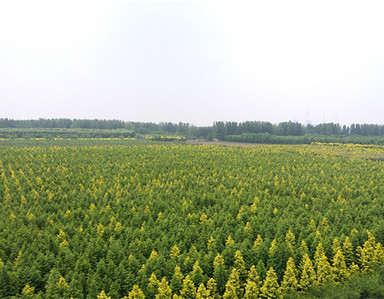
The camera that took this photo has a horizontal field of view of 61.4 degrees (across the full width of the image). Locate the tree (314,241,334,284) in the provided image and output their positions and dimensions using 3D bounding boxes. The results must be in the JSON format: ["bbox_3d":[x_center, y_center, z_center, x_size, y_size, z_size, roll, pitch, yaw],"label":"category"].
[{"bbox_3d":[15.007,13.633,37.984,2.300,5.400,2.300,1,4,0],"label":"tree"}]

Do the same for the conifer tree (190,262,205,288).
[{"bbox_3d":[0.562,14.100,34.506,1.800,4.500,1.800,1,4,0],"label":"conifer tree"}]

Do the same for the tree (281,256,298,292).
[{"bbox_3d":[10.868,14.327,35.714,2.100,4.900,2.100,1,4,0],"label":"tree"}]

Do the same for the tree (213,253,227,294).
[{"bbox_3d":[3.069,14.199,36.508,1.900,4.900,1.900,1,4,0],"label":"tree"}]

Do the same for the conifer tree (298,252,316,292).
[{"bbox_3d":[13.055,14.273,36.913,2.100,4.900,2.100,1,4,0],"label":"conifer tree"}]

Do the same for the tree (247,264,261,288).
[{"bbox_3d":[5.854,12.921,30.978,1.600,3.900,1.600,0,4,0],"label":"tree"}]

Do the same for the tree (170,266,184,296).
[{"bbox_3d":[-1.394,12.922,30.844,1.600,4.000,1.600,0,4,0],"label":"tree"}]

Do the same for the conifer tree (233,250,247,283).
[{"bbox_3d":[5.030,12.776,34.477,1.700,4.100,1.700,0,4,0],"label":"conifer tree"}]

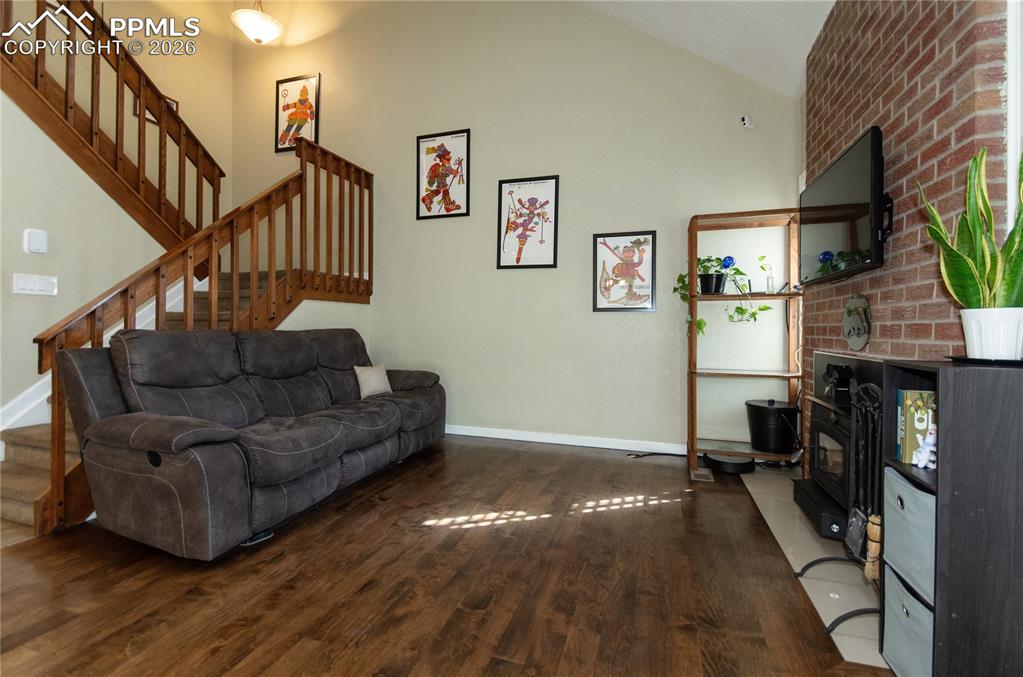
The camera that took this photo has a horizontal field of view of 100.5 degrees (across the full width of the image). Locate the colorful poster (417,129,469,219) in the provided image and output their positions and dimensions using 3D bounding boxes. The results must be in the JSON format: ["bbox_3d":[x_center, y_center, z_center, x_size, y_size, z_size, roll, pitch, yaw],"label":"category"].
[{"bbox_3d":[-0.684,-1.628,4.256,0.592,0.853,0.025,1,0,18],"label":"colorful poster"}]

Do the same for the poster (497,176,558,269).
[{"bbox_3d":[0.152,-1.077,3.982,0.583,0.848,0.025,1,1,18],"label":"poster"}]

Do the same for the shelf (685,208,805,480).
[{"bbox_3d":[1.730,0.036,3.253,0.701,1.894,0.384,1,0,18],"label":"shelf"}]

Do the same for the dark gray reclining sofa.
[{"bbox_3d":[-1.420,0.442,3.074,1.000,1.024,2.357,1,0,16],"label":"dark gray reclining sofa"}]

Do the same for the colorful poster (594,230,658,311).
[{"bbox_3d":[0.984,-0.575,3.709,0.530,0.694,0.025,1,0,18],"label":"colorful poster"}]

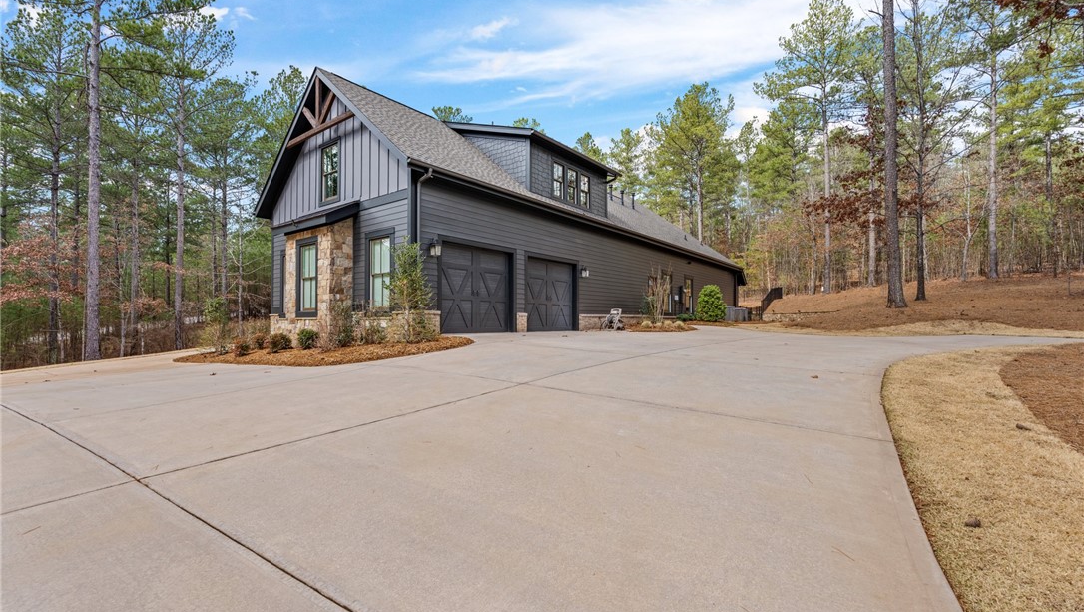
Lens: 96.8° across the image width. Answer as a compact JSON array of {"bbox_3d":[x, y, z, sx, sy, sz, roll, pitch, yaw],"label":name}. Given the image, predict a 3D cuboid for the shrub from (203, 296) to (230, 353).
[{"bbox_3d":[-8.663,0.531,12.800,0.720,1.530,0.720,-2,-3,39],"label":"shrub"}]

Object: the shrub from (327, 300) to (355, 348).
[{"bbox_3d":[-5.071,0.455,12.200,0.680,1.260,0.680,-2,-3,39],"label":"shrub"}]

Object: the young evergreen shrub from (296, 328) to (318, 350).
[{"bbox_3d":[-6.200,0.895,12.700,0.570,0.570,0.570,-2,-3,39],"label":"young evergreen shrub"}]

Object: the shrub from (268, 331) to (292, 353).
[{"bbox_3d":[-6.965,0.955,12.800,0.620,0.580,0.620,-2,-3,39],"label":"shrub"}]

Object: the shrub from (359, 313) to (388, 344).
[{"bbox_3d":[-4.087,0.558,11.700,0.660,0.760,0.660,-2,-3,39],"label":"shrub"}]

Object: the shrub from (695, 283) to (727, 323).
[{"bbox_3d":[8.523,-0.152,24.400,1.500,2.000,1.500,-2,-3,39],"label":"shrub"}]

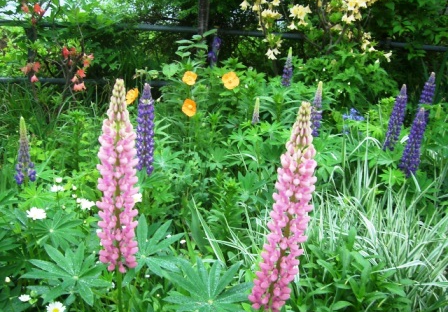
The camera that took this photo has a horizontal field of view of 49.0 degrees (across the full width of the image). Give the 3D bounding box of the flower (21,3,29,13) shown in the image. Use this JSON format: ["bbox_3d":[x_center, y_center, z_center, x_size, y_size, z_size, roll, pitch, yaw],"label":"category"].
[{"bbox_3d":[-1.217,-0.906,3.000,0.052,0.060,0.050,-7,18,-28],"label":"flower"}]

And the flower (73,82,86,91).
[{"bbox_3d":[-0.719,-0.346,2.450,0.068,0.042,0.045,-1,15,-11],"label":"flower"}]

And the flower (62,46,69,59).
[{"bbox_3d":[-0.805,-0.526,2.500,0.035,0.060,0.040,1,15,-6],"label":"flower"}]

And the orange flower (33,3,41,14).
[{"bbox_3d":[-0.953,-0.749,2.500,0.044,0.060,0.045,1,15,-6],"label":"orange flower"}]

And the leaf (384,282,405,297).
[{"bbox_3d":[0.415,0.326,1.200,0.060,0.025,0.035,1,15,-6],"label":"leaf"}]

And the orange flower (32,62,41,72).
[{"bbox_3d":[-0.953,-0.450,2.500,0.042,0.052,0.045,1,15,-6],"label":"orange flower"}]

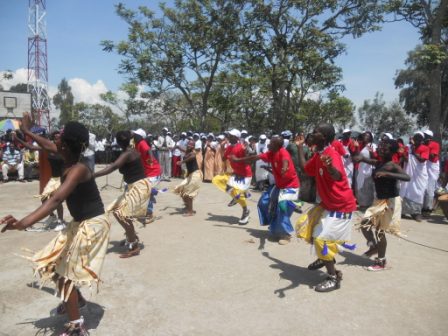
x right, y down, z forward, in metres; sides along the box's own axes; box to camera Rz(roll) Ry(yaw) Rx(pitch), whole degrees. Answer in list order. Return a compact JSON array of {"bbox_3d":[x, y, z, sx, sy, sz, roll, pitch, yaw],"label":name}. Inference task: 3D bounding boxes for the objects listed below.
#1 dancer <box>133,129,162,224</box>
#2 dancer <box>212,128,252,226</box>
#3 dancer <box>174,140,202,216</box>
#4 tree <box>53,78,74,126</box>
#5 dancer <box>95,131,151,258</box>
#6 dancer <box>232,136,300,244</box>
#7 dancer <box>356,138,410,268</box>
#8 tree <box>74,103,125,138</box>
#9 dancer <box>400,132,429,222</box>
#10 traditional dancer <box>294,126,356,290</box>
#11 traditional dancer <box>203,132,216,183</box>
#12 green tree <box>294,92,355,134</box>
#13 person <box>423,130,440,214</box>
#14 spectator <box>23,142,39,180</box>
[{"bbox_3d":[-1.286,0.141,5.800,0.580,1.580,0.520,4,7,18],"label":"dancer"},{"bbox_3d":[0.129,0.154,6.019,0.600,1.625,0.500,-3,7,-30],"label":"dancer"},{"bbox_3d":[-0.670,0.204,6.599,0.520,1.405,0.470,-2,7,-22],"label":"dancer"},{"bbox_3d":[-20.671,-7.856,45.000,2.700,7.300,2.700,0,6,-11],"label":"tree"},{"bbox_3d":[-1.256,0.319,4.280,0.680,1.540,0.500,4,7,21],"label":"dancer"},{"bbox_3d":[0.605,0.320,4.970,0.850,1.520,0.620,-1,7,-25],"label":"dancer"},{"bbox_3d":[1.837,0.426,4.025,0.550,1.504,0.550,-5,8,-37],"label":"dancer"},{"bbox_3d":[-13.351,-4.717,37.713,5.438,4.639,4.894,0,6,0],"label":"tree"},{"bbox_3d":[3.435,0.171,6.300,0.460,1.610,0.500,0,6,-15],"label":"dancer"},{"bbox_3d":[1.009,0.400,3.474,0.620,1.672,0.550,-3,7,-30],"label":"traditional dancer"},{"bbox_3d":[-0.457,-0.322,11.002,0.450,1.522,0.350,1,6,11],"label":"traditional dancer"},{"bbox_3d":[7.635,-3.494,26.781,4.636,4.508,4.173,0,6,0],"label":"green tree"},{"bbox_3d":[4.029,0.084,6.800,0.400,1.630,0.480,0,7,-18],"label":"person"},{"bbox_3d":[-5.926,-0.199,10.700,0.520,1.200,0.720,0,6,-11],"label":"spectator"}]

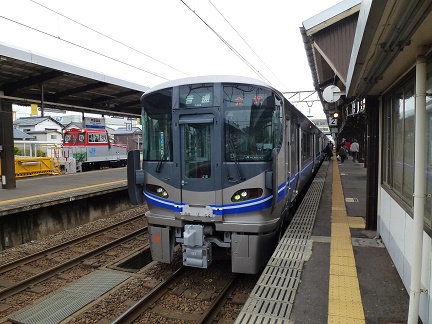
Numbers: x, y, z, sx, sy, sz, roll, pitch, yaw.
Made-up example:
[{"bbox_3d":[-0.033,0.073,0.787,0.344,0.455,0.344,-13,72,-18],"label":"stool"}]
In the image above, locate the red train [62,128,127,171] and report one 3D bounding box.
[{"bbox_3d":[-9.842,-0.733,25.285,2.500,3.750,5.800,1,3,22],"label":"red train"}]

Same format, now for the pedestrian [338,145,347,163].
[{"bbox_3d":[9.138,-0.613,21.600,0.520,1.360,0.420,1,3,22],"label":"pedestrian"}]

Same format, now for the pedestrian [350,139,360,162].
[{"bbox_3d":[10.286,-0.834,22.100,0.620,1.730,0.420,1,3,22],"label":"pedestrian"}]

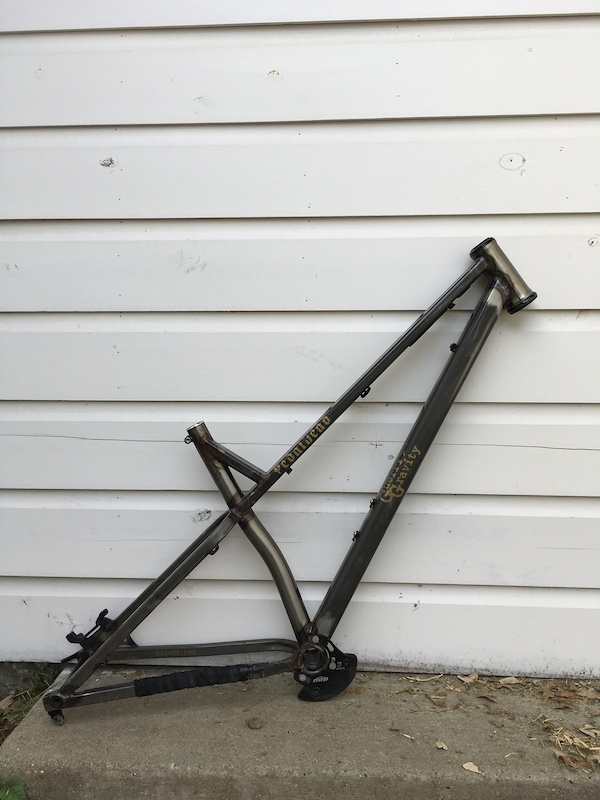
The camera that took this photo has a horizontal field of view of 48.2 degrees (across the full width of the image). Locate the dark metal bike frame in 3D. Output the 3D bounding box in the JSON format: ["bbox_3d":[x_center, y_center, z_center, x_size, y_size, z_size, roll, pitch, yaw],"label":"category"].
[{"bbox_3d":[-0.003,0.125,1.197,0.860,0.820,0.168,0,5,-6],"label":"dark metal bike frame"}]

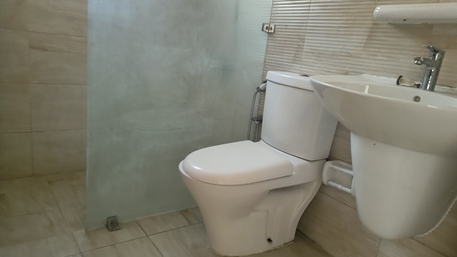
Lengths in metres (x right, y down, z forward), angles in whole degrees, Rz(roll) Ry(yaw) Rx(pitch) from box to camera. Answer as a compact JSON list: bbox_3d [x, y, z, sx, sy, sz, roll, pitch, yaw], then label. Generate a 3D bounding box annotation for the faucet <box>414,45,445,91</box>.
[{"bbox_3d":[0.670,-0.200,1.108,0.136,0.142,0.047,-3,17,-36],"label":"faucet"}]

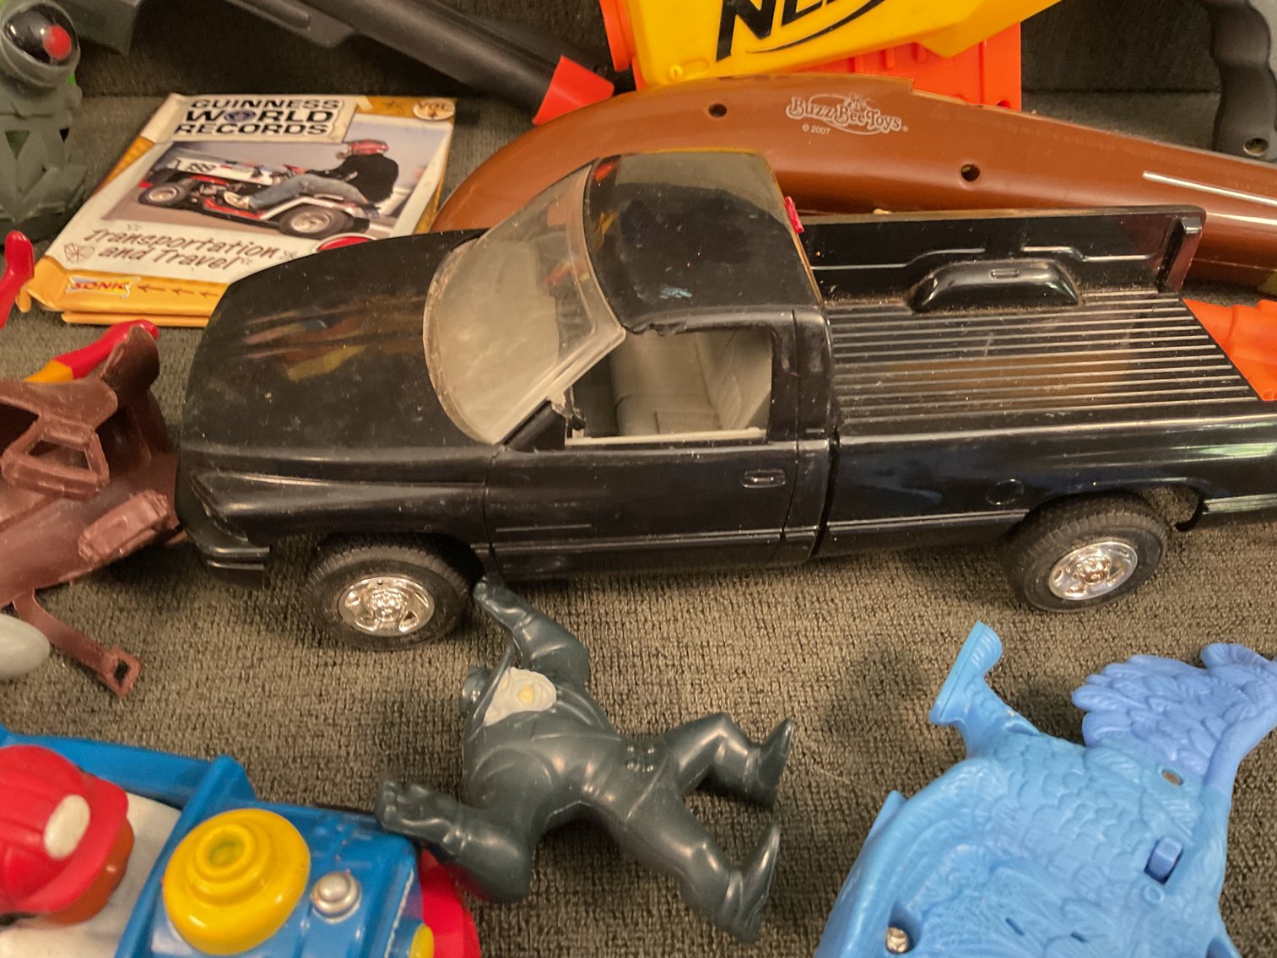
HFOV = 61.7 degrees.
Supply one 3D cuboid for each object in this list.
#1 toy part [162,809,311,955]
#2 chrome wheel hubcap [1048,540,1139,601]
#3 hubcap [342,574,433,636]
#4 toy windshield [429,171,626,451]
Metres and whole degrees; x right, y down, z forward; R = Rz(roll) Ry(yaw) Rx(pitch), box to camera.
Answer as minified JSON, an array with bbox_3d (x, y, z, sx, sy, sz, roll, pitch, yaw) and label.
[{"bbox_3d":[-0.057,0.056,0.151,0.020,0.013,0.020,-3,44,-3],"label":"toy part"},{"bbox_3d":[0.093,0.019,0.218,0.018,0.018,0.004,-3,44,-3],"label":"chrome wheel hubcap"},{"bbox_3d":[-0.049,0.026,0.210,0.018,0.018,0.004,-3,44,-3],"label":"hubcap"},{"bbox_3d":[-0.023,-0.036,0.204,0.039,0.008,0.069,-28,40,20],"label":"toy windshield"}]

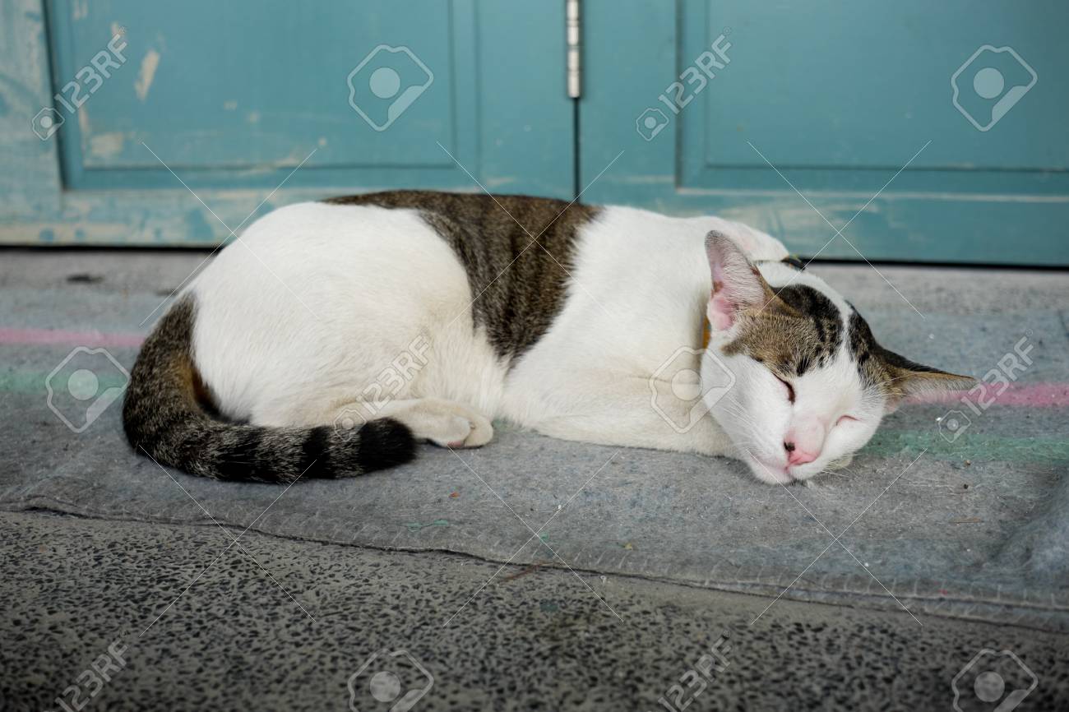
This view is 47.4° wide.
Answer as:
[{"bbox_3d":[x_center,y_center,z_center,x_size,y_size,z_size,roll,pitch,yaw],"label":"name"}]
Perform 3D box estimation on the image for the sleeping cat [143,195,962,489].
[{"bbox_3d":[0.008,-0.031,0.805,0.510,0.145,0.280,0,17,4],"label":"sleeping cat"}]

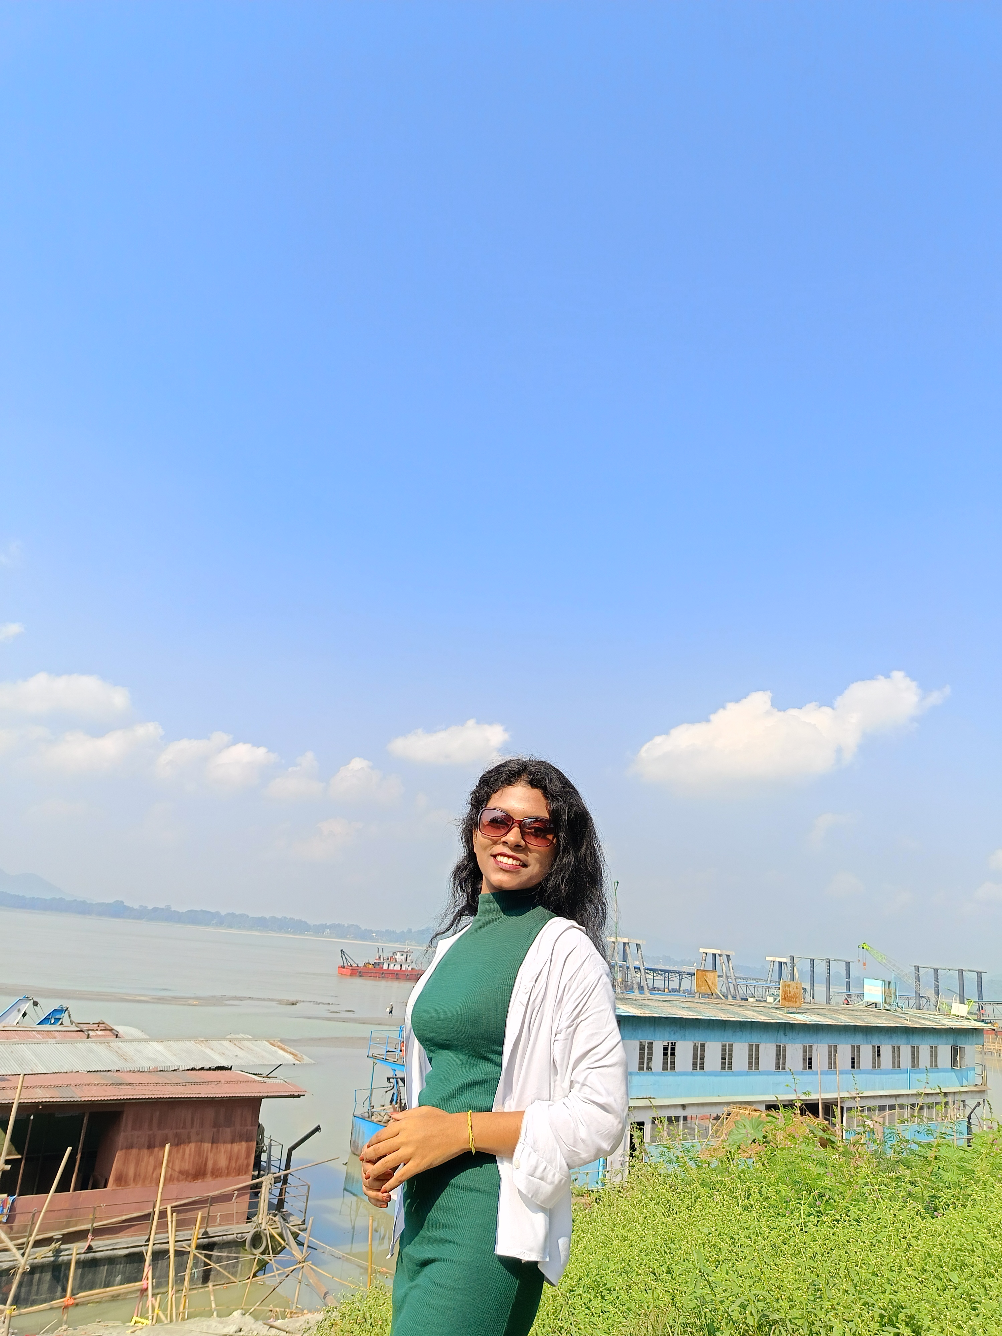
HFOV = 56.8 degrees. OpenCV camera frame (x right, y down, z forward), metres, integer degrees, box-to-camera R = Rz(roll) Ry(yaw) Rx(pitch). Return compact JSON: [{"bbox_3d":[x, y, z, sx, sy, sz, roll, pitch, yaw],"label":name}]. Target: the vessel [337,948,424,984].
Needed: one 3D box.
[{"bbox_3d":[-27.525,72.041,226.541,21.000,7.200,7.000,14,-19,-26],"label":"vessel"}]

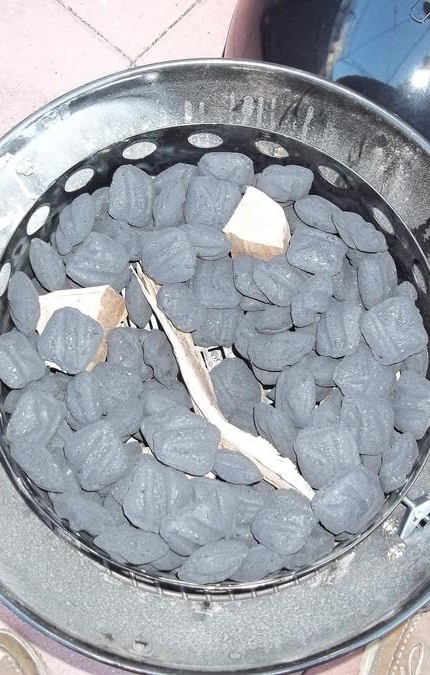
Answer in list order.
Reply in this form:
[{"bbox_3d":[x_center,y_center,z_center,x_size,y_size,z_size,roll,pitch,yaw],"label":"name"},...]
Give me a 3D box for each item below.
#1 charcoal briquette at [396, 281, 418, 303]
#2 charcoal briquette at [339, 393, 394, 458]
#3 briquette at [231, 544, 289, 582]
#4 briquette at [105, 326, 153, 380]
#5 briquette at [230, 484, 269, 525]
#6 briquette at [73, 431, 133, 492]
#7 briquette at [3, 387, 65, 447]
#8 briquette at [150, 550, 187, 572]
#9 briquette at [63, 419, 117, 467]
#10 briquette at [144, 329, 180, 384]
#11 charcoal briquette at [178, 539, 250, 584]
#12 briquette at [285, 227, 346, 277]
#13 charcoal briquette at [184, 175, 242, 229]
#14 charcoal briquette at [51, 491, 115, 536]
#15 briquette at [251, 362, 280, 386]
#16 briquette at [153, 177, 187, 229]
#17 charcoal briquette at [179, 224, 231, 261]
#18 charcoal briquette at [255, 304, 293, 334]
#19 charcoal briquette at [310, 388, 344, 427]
[{"bbox_3d":[0.154,-0.028,0.715,0.052,0.028,0.053,-30,66,7],"label":"charcoal briquette"},{"bbox_3d":[0.126,0.071,0.680,0.050,0.030,0.050,-6,87,4],"label":"charcoal briquette"},{"bbox_3d":[0.033,0.175,0.664,0.050,0.030,0.050,-26,56,1],"label":"briquette"},{"bbox_3d":[-0.072,0.014,0.720,0.050,0.029,0.050,0,87,-2],"label":"briquette"},{"bbox_3d":[0.026,0.136,0.678,0.050,0.030,0.050,11,84,1],"label":"briquette"},{"bbox_3d":[-0.092,0.095,0.659,0.050,0.030,0.050,37,92,2],"label":"briquette"},{"bbox_3d":[-0.144,0.064,0.666,0.030,0.047,0.049,11,70,45],"label":"briquette"},{"bbox_3d":[-0.039,0.175,0.690,0.053,0.053,0.029,-4,122,6],"label":"briquette"},{"bbox_3d":[-0.096,0.091,0.662,0.050,0.029,0.050,-30,87,-6],"label":"briquette"},{"bbox_3d":[-0.046,0.015,0.717,0.029,0.050,0.050,-18,90,4],"label":"briquette"},{"bbox_3d":[-0.001,0.179,0.664,0.058,0.053,0.028,-23,98,0],"label":"charcoal briquette"},{"bbox_3d":[0.088,-0.075,0.719,0.050,0.029,0.050,9,89,2],"label":"briquette"},{"bbox_3d":[-0.003,-0.121,0.742,0.051,0.029,0.051,-6,85,-1],"label":"charcoal briquette"},{"bbox_3d":[-0.112,0.150,0.715,0.053,0.028,0.052,31,58,-2],"label":"charcoal briquette"},{"bbox_3d":[0.051,0.022,0.729,0.050,0.029,0.050,0,92,-2],"label":"briquette"},{"bbox_3d":[-0.037,-0.117,0.723,0.050,0.030,0.050,31,118,41],"label":"briquette"},{"bbox_3d":[-0.011,-0.086,0.728,0.050,0.030,0.050,7,47,-4],"label":"charcoal briquette"},{"bbox_3d":[0.055,-0.024,0.730,0.050,0.030,0.050,2,59,1],"label":"charcoal briquette"},{"bbox_3d":[0.099,0.063,0.713,0.049,0.026,0.049,-43,46,0],"label":"charcoal briquette"}]

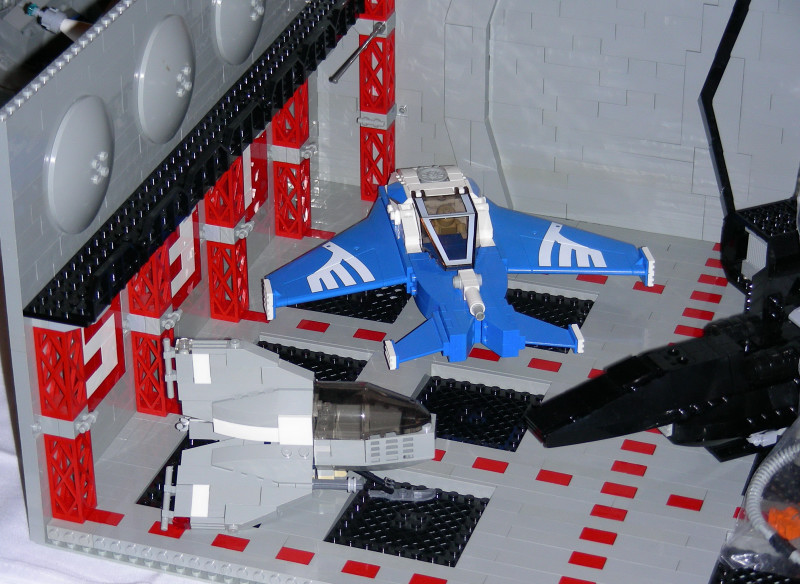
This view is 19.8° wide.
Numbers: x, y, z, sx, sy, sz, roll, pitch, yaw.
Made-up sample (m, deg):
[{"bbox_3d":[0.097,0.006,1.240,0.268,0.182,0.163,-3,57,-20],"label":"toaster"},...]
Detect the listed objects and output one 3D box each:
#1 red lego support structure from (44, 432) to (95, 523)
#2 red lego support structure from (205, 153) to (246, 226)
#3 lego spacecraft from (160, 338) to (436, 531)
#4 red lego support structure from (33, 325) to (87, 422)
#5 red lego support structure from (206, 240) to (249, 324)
[{"bbox_3d":[-0.154,0.083,1.070,0.016,0.048,0.016,9,32,16],"label":"red lego support structure"},{"bbox_3d":[-0.092,-0.059,1.198,0.016,0.048,0.016,9,32,16],"label":"red lego support structure"},{"bbox_3d":[-0.047,0.061,1.082,0.128,0.086,0.087,0,30,1],"label":"lego spacecraft"},{"bbox_3d":[-0.154,0.034,1.041,0.016,0.048,0.016,9,32,16],"label":"red lego support structure"},{"bbox_3d":[-0.092,-0.009,1.227,0.016,0.048,0.016,9,32,16],"label":"red lego support structure"}]

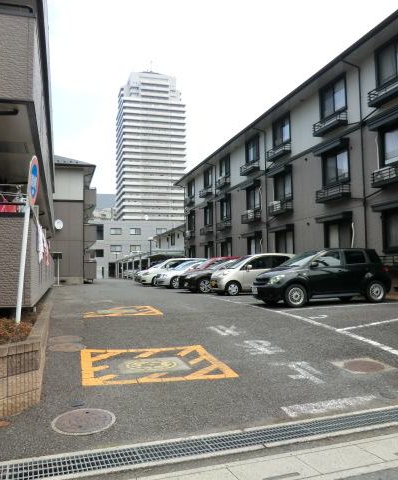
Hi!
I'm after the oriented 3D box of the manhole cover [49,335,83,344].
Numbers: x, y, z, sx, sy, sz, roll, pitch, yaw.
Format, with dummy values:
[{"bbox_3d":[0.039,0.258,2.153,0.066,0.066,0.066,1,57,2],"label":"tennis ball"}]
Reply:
[{"bbox_3d":[-2.356,1.779,7.900,0.600,0.050,0.600,1,-1,-17],"label":"manhole cover"}]

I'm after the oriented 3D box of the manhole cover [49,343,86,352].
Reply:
[{"bbox_3d":[-2.141,1.776,7.250,0.600,0.050,0.600,1,0,-17],"label":"manhole cover"}]

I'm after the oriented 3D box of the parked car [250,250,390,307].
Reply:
[{"bbox_3d":[3.392,1.015,12.383,3.860,1.530,1.695,0,-4,-14],"label":"parked car"}]

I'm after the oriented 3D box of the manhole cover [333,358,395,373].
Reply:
[{"bbox_3d":[2.257,1.737,6.050,0.620,0.050,0.620,0,1,-17],"label":"manhole cover"}]

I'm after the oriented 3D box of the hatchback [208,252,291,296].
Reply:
[{"bbox_3d":[2.007,1.316,17.094,3.400,1.530,1.475,0,-4,-16],"label":"hatchback"}]

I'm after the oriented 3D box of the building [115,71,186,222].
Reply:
[{"bbox_3d":[-23.858,-33.026,219.874,29.500,100.100,29.000,0,-4,-14],"label":"building"}]

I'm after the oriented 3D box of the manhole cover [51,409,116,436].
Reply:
[{"bbox_3d":[-1.137,1.810,4.400,0.630,0.050,0.630,1,1,-17],"label":"manhole cover"}]

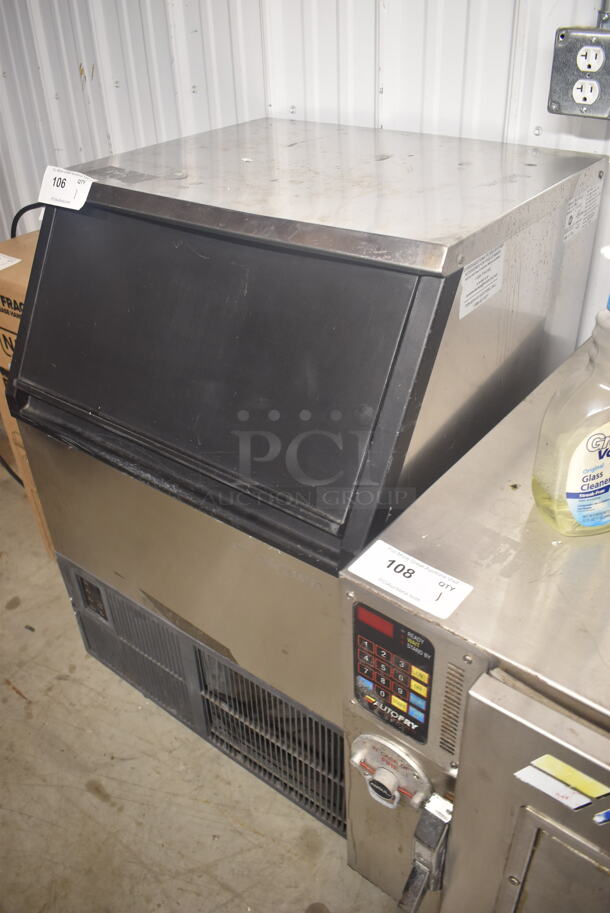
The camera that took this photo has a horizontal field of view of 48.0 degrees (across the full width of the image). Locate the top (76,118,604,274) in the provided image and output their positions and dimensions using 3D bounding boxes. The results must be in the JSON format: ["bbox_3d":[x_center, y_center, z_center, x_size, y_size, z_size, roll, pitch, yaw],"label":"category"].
[{"bbox_3d":[0.032,-0.401,0.976,0.615,0.031,0.500,22,41,29],"label":"top"}]

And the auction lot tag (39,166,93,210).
[{"bbox_3d":[-0.324,-0.361,0.930,0.100,0.050,0.007,22,9,29],"label":"auction lot tag"}]

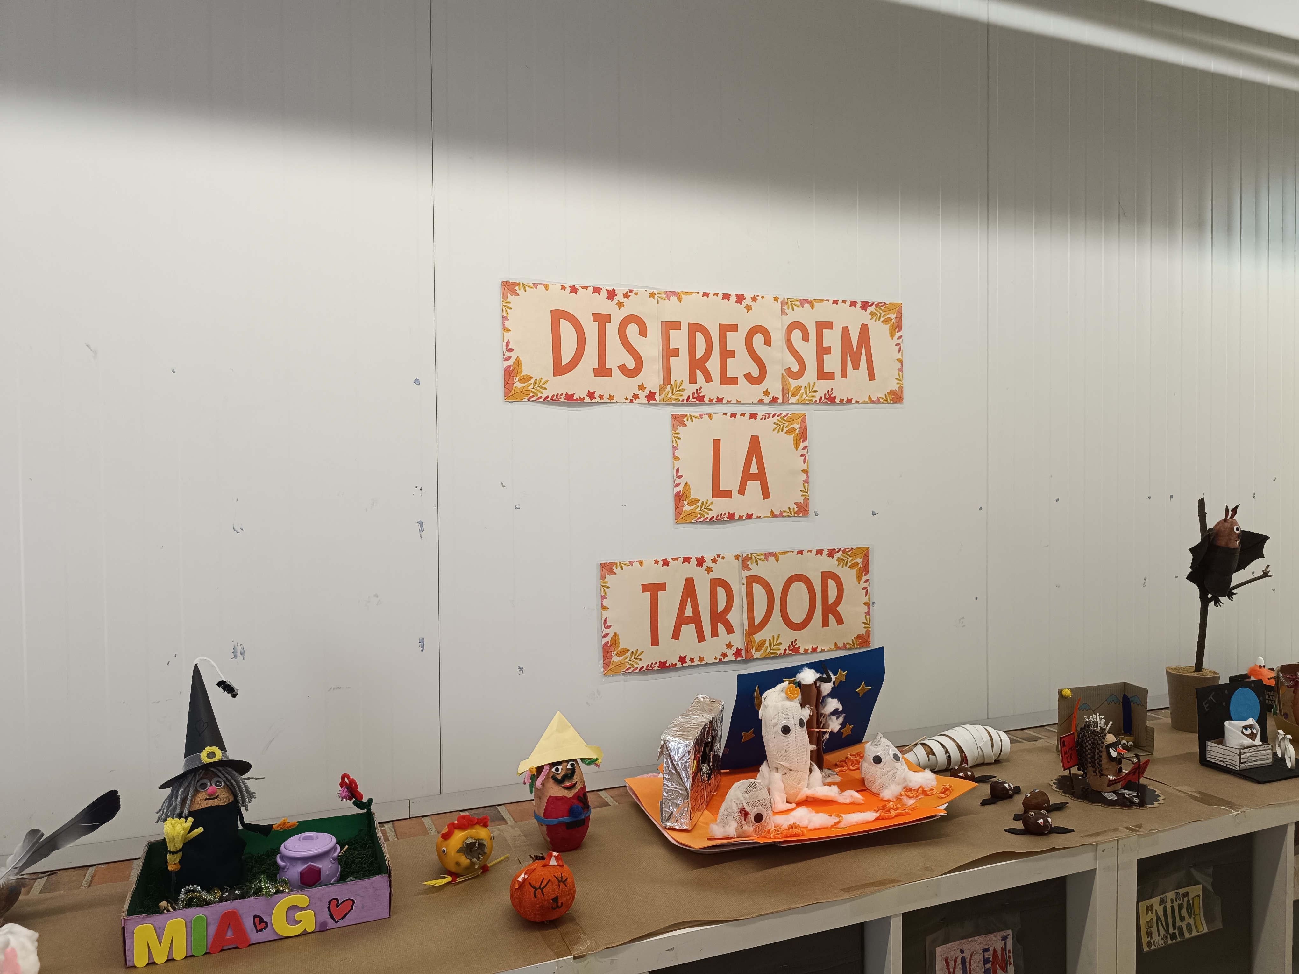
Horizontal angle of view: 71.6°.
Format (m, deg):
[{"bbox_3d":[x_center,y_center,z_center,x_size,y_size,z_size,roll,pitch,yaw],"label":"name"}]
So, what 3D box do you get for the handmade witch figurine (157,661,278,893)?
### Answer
[{"bbox_3d":[-0.552,0.370,1.138,0.150,0.280,0.125,-1,2,-29],"label":"handmade witch figurine"}]

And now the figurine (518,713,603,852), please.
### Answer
[{"bbox_3d":[-0.126,0.416,1.290,0.115,0.194,0.080,-1,2,-21],"label":"figurine"}]

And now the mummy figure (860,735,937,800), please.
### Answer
[{"bbox_3d":[0.402,0.441,1.456,0.107,0.088,0.095,-1,1,-8],"label":"mummy figure"}]

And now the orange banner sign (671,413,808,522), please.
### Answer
[{"bbox_3d":[0.186,-0.040,1.776,0.297,0.210,0.006,-2,2,-21],"label":"orange banner sign"}]

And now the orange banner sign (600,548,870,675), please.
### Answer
[{"bbox_3d":[0.189,0.240,1.784,0.593,0.210,0.006,-2,2,-21],"label":"orange banner sign"}]

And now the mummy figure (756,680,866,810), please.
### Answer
[{"bbox_3d":[0.242,0.397,1.410,0.150,0.180,0.105,-1,2,-20],"label":"mummy figure"}]

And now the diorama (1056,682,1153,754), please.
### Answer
[{"bbox_3d":[0.849,0.436,1.675,0.168,0.120,0.078,-1,2,-21],"label":"diorama"}]

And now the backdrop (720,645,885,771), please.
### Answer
[{"bbox_3d":[0.268,0.389,1.570,0.300,0.195,0.020,-1,17,-26],"label":"backdrop"}]

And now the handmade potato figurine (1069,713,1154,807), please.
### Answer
[{"bbox_3d":[0.765,0.438,1.489,0.105,0.127,0.125,-2,2,-38],"label":"handmade potato figurine"}]

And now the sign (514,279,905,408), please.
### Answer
[{"bbox_3d":[0.141,-0.271,1.753,0.857,0.210,0.006,-2,2,-21],"label":"sign"}]

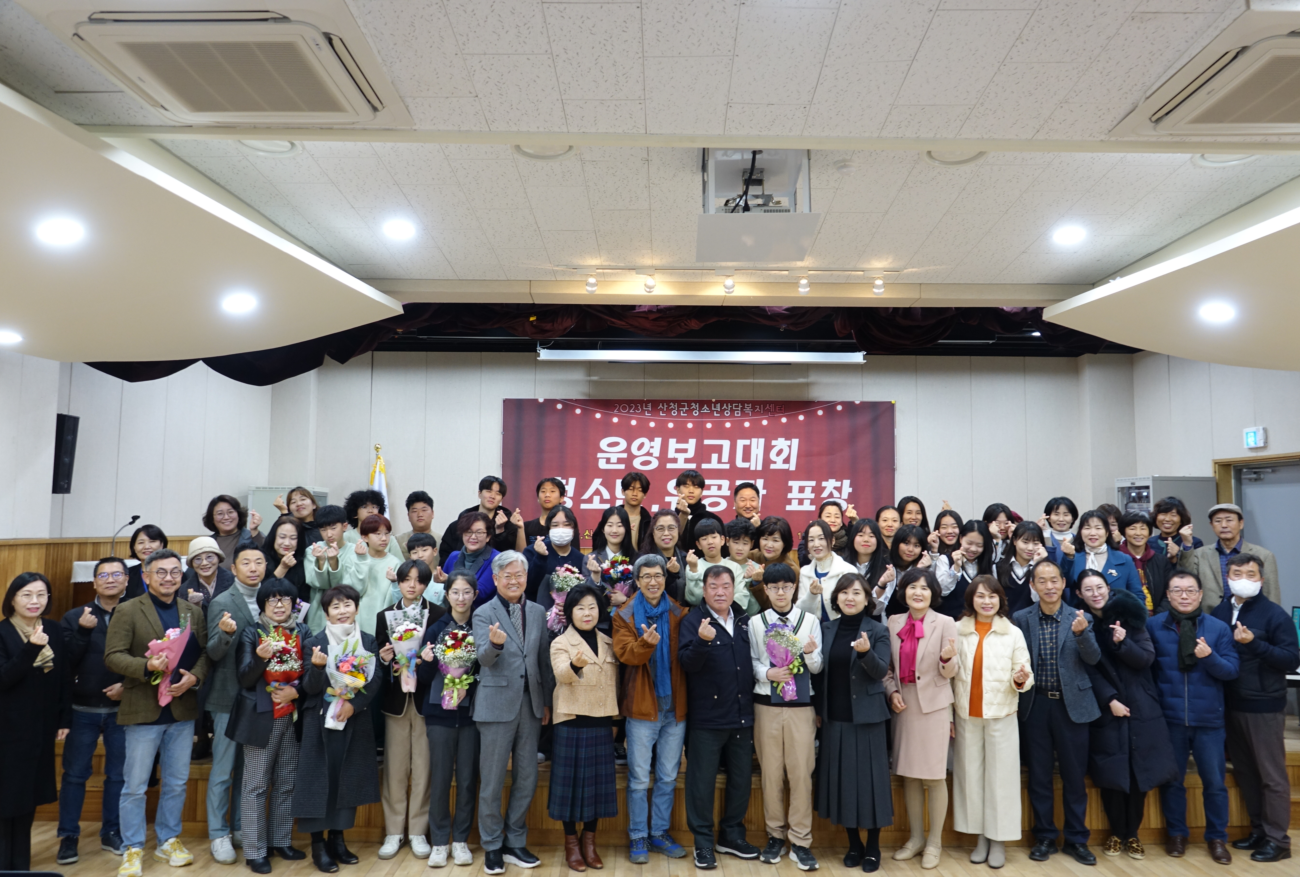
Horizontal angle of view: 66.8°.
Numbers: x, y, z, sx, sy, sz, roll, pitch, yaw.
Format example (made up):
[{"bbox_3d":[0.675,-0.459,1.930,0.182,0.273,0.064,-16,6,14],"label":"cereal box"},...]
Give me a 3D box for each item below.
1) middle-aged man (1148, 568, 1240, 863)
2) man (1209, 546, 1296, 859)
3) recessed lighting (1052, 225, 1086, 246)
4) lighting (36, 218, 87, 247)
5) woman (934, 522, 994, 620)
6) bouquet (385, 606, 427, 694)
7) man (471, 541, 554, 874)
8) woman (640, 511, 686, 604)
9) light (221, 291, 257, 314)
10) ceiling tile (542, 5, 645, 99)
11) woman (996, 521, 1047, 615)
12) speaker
[{"bbox_3d":[3.191,1.608,5.818,0.500,1.670,0.380,-1,-5,20],"label":"middle-aged man"},{"bbox_3d":[3.551,1.550,5.777,0.380,1.704,0.460,5,-7,-43],"label":"man"},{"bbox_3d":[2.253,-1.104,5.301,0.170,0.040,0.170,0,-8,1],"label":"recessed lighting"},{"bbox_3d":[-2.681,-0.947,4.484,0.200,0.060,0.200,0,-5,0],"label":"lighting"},{"bbox_3d":[2.018,1.279,6.258,0.480,1.540,0.400,-1,-6,12],"label":"woman"},{"bbox_3d":[-1.418,1.225,5.720,0.240,0.490,0.180,8,-5,-8],"label":"bouquet"},{"bbox_3d":[-0.780,1.509,5.596,0.470,1.724,0.360,2,-5,-19],"label":"man"},{"bbox_3d":[0.105,1.279,6.508,0.470,1.590,0.330,0,-5,-1],"label":"woman"},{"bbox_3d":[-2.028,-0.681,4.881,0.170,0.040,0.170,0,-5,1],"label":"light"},{"bbox_3d":[-0.172,-1.284,3.287,0.300,0.020,0.600,1,-8,1],"label":"ceiling tile"},{"bbox_3d":[2.350,1.286,6.258,0.460,1.530,0.380,-1,-6,12],"label":"woman"},{"bbox_3d":[-3.758,0.099,6.345,0.110,0.510,0.120,3,-2,37],"label":"speaker"}]

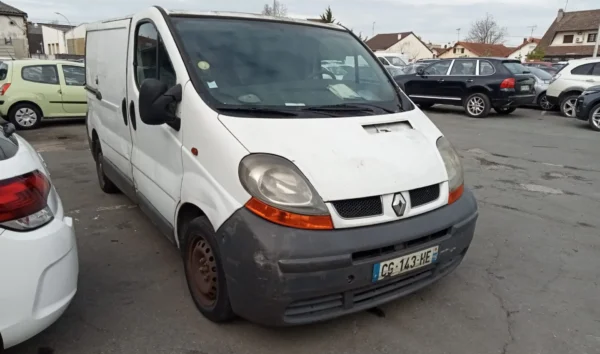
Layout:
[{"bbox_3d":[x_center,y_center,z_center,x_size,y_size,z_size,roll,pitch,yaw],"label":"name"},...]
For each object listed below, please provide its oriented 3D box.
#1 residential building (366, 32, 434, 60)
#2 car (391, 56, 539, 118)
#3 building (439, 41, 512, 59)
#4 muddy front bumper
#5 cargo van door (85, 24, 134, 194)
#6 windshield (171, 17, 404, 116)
[{"bbox_3d":[12.821,-17.085,66.993,7.142,5.214,8.970,-3,15,-19],"label":"residential building"},{"bbox_3d":[5.003,-2.961,15.745,1.930,1.700,4.780,-10,18,-39],"label":"car"},{"bbox_3d":[34.318,-22.779,92.695,13.224,5.197,9.257,-7,16,-33],"label":"building"},{"bbox_3d":[0.463,0.402,3.016,1.860,0.620,0.600,-8,17,-33],"label":"muddy front bumper"},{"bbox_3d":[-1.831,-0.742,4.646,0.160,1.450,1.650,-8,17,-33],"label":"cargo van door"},{"bbox_3d":[0.015,-0.785,3.459,1.600,0.180,1.124,-8,53,-33],"label":"windshield"}]

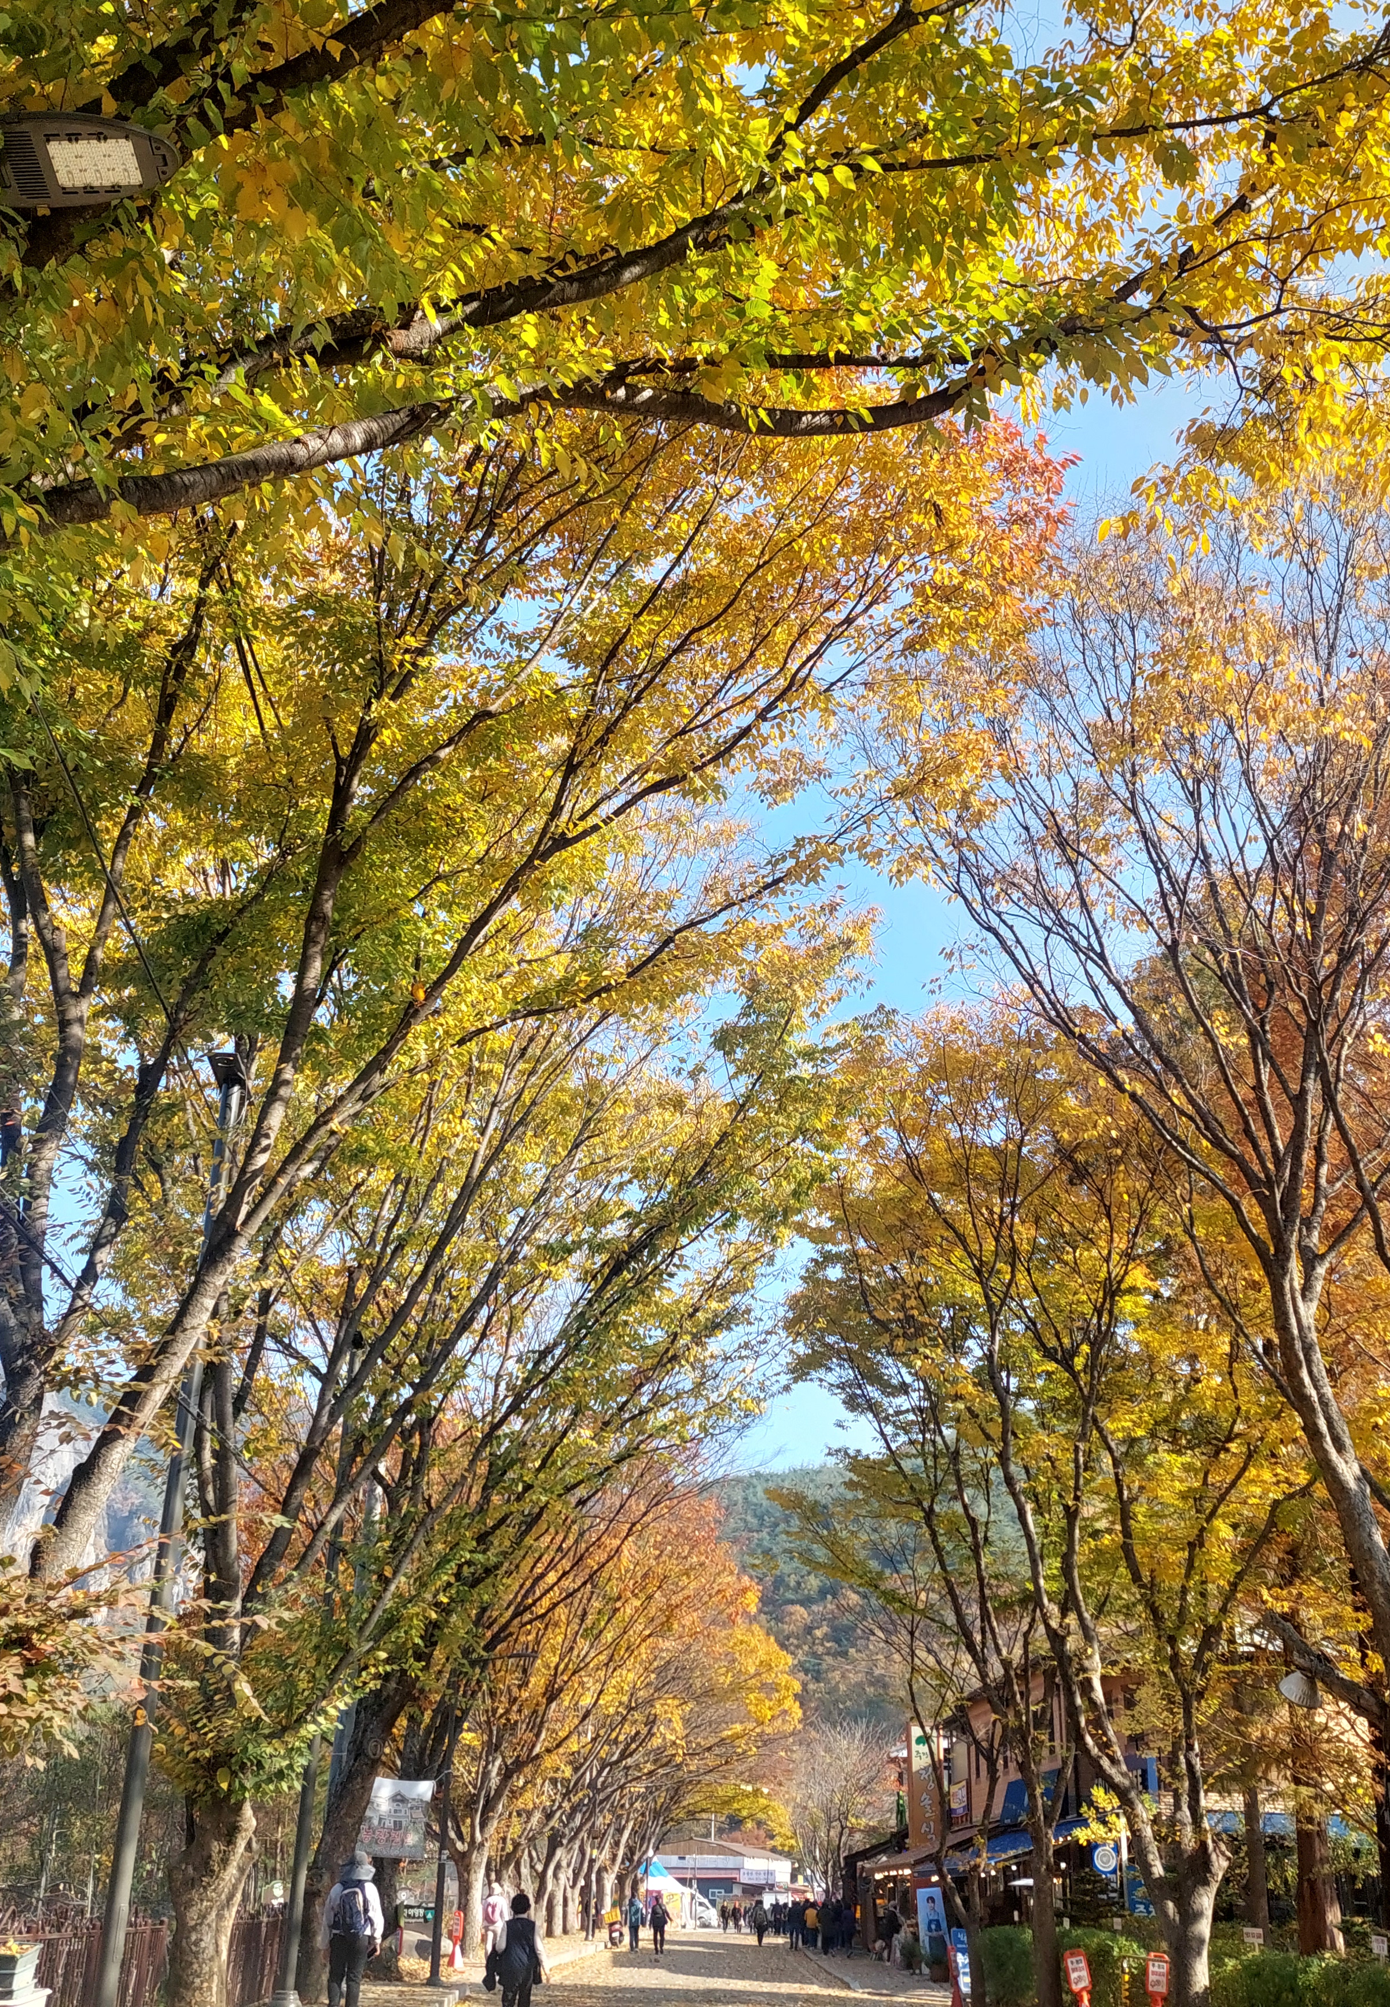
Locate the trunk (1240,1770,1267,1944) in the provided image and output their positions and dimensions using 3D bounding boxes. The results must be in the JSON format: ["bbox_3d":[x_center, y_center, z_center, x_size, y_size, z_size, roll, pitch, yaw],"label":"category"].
[{"bbox_3d":[8.754,13.416,30.286,0.320,2.600,0.320,0,-24,5],"label":"trunk"}]

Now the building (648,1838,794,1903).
[{"bbox_3d":[2.010,65.015,142.966,9.000,5.900,11.000,-2,-24,8],"label":"building"}]

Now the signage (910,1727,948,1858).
[{"bbox_3d":[6.267,21.190,51.958,0.980,3.200,0.250,1,-24,2],"label":"signage"}]

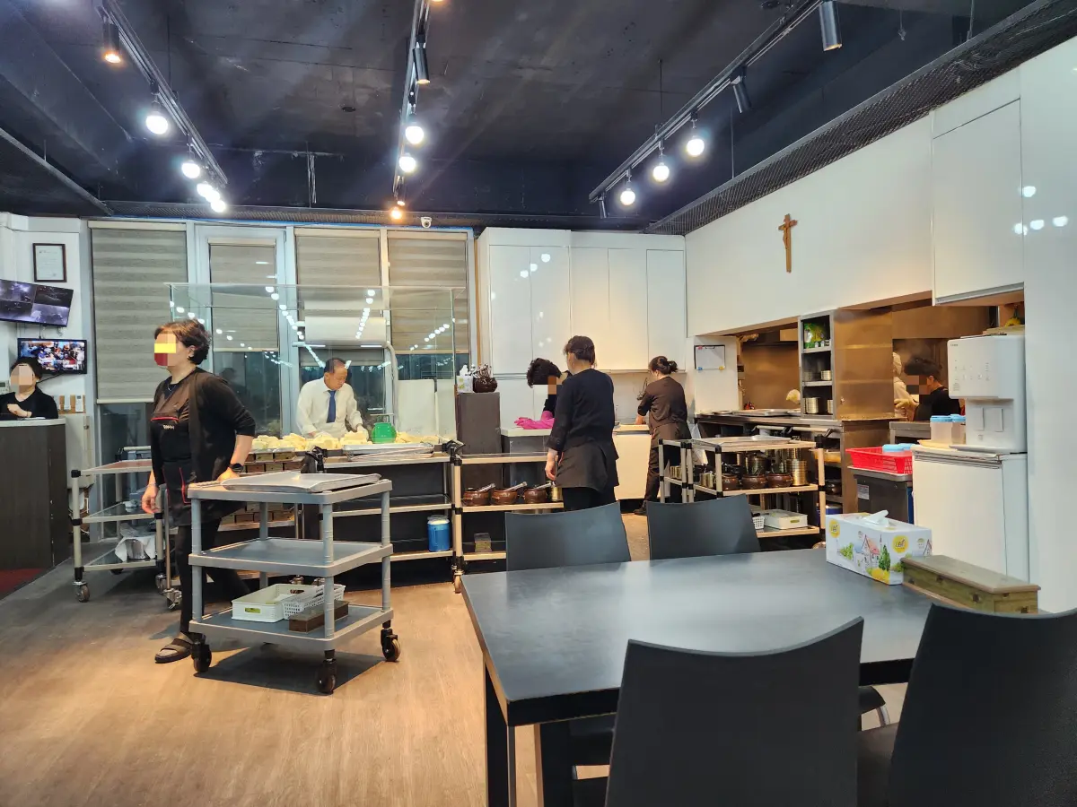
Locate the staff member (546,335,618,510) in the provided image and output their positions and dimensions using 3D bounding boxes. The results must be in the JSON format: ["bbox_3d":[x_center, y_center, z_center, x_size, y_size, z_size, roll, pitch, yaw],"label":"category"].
[{"bbox_3d":[0.273,0.367,4.388,0.430,1.575,0.290,-2,1,-32],"label":"staff member"}]

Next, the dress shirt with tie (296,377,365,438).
[{"bbox_3d":[-1.635,0.040,5.623,0.510,0.530,0.330,-2,1,-25],"label":"dress shirt with tie"}]

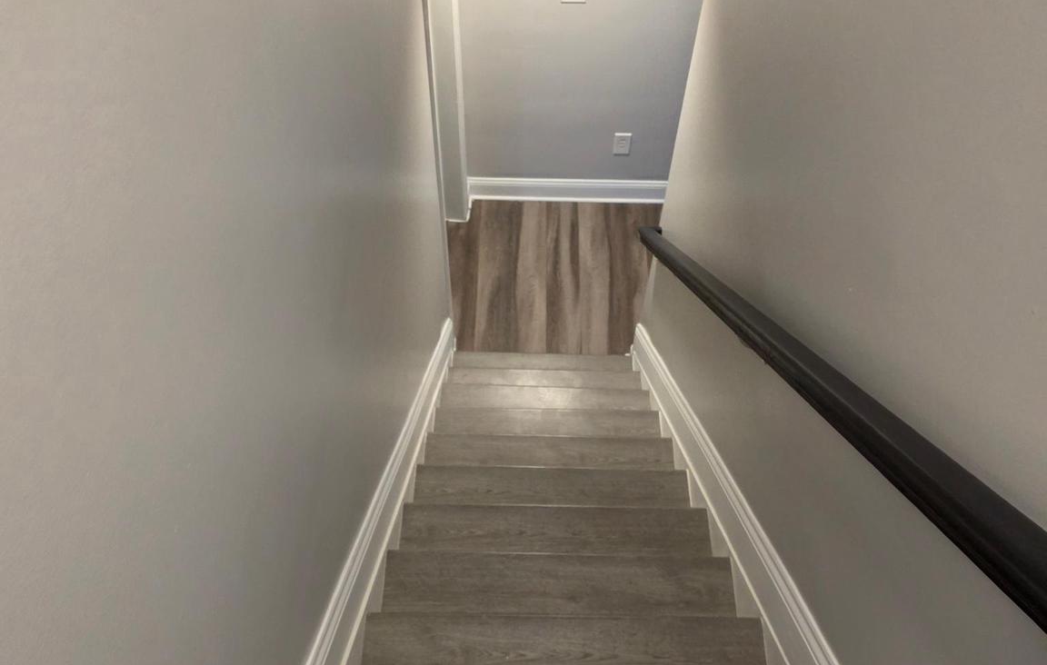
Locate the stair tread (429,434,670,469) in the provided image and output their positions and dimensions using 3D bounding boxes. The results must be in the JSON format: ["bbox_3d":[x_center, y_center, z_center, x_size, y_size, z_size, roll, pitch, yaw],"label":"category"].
[{"bbox_3d":[0.087,0.460,3.083,0.842,0.035,0.240,1,56,0],"label":"stair tread"}]

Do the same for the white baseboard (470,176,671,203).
[{"bbox_3d":[0.244,-0.773,5.037,1.073,0.165,0.020,1,56,0],"label":"white baseboard"}]

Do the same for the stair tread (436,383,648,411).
[{"bbox_3d":[0.089,0.333,3.661,0.842,0.035,0.240,1,56,0],"label":"stair tread"}]

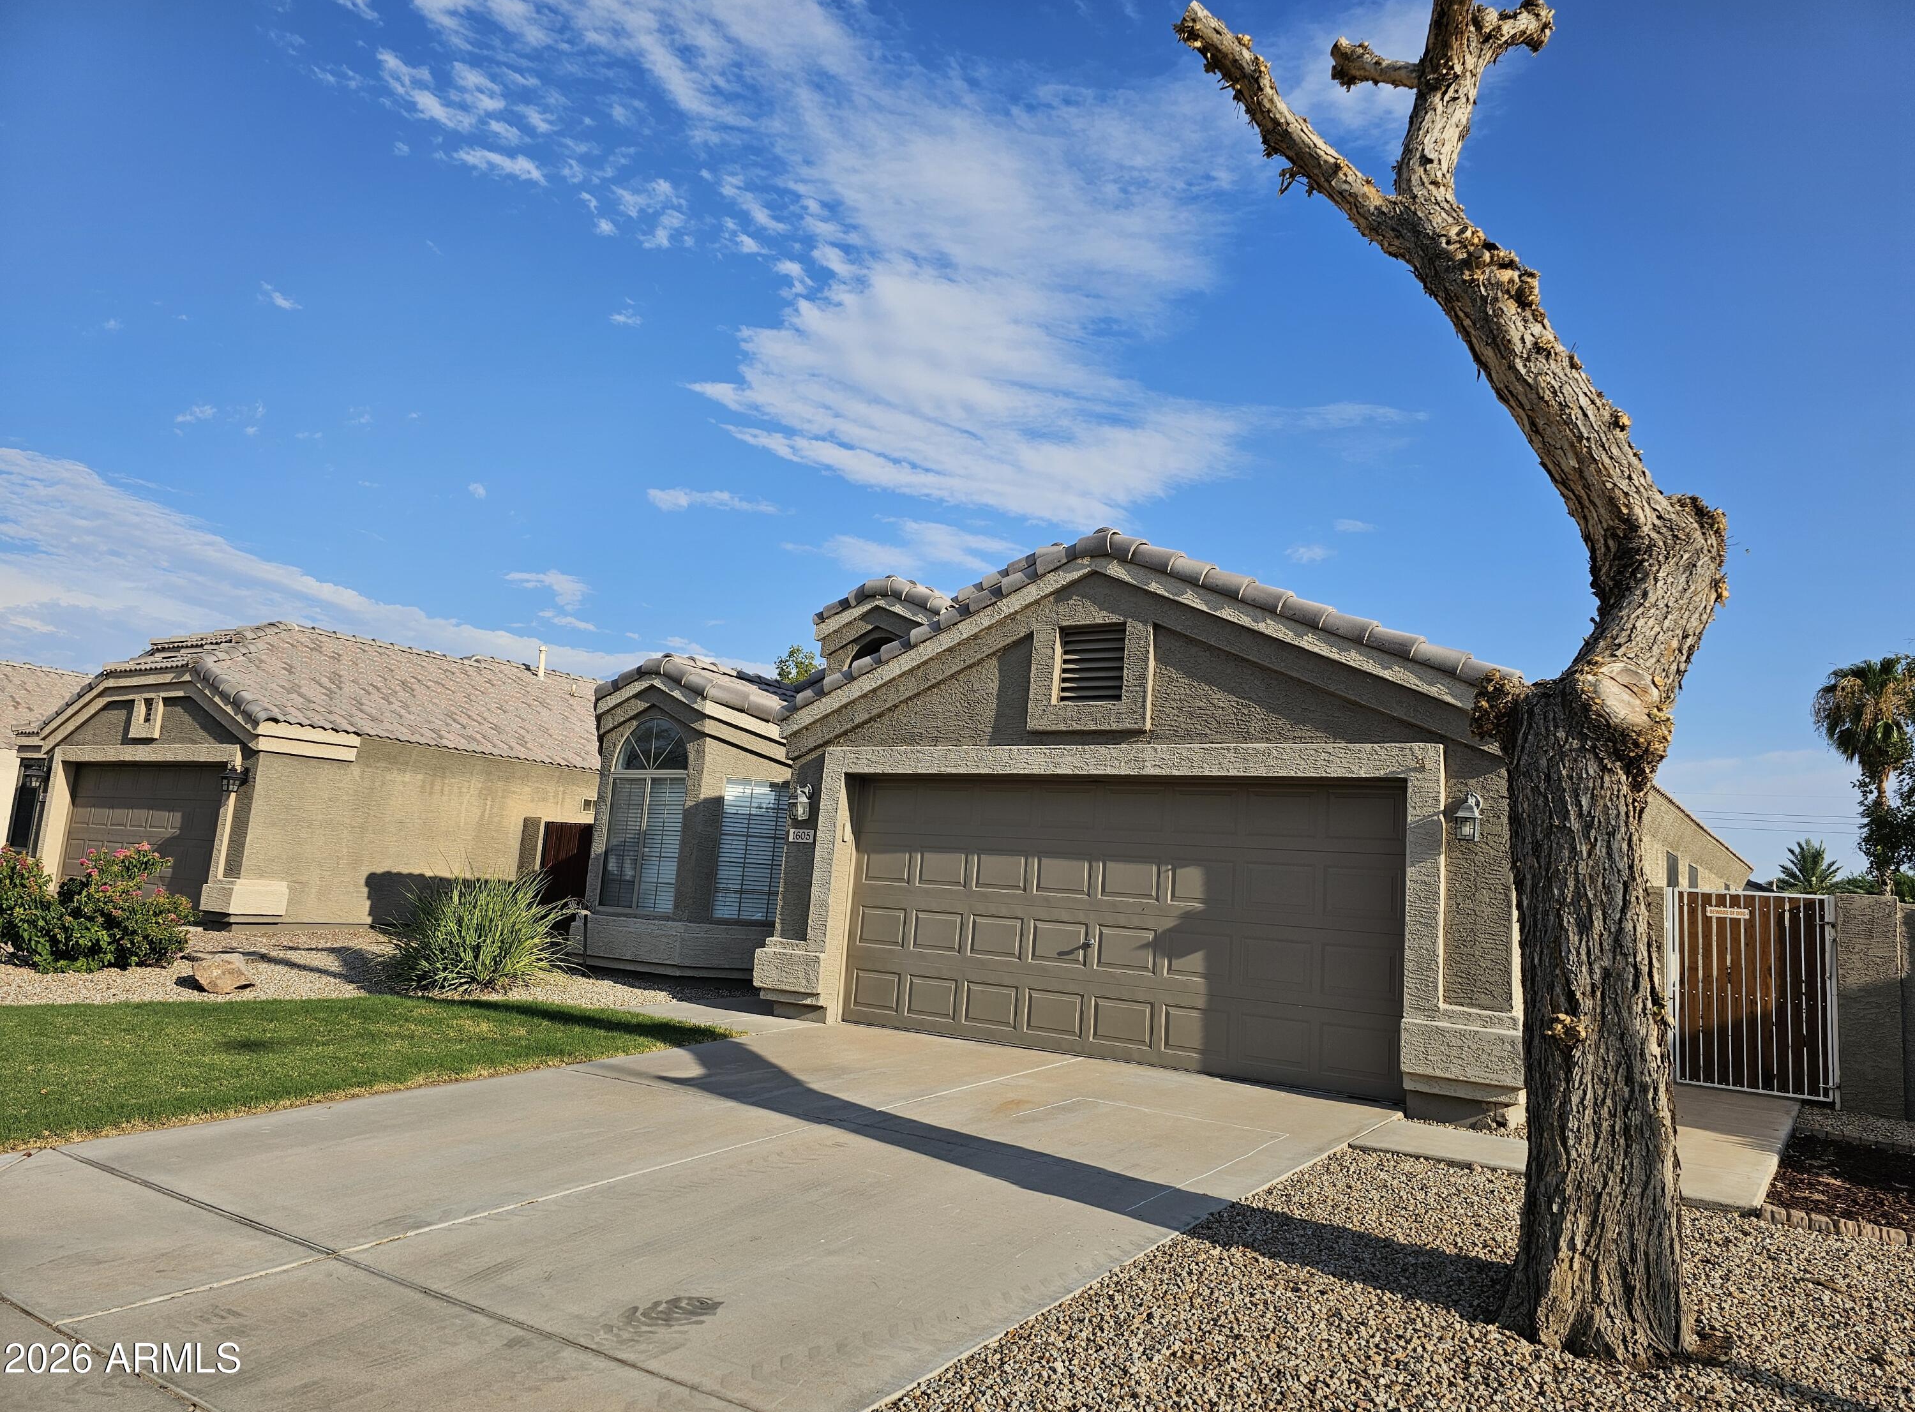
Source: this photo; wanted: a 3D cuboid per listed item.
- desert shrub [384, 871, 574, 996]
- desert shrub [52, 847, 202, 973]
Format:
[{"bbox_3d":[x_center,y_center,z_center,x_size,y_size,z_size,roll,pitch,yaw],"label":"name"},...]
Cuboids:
[{"bbox_3d":[-4.748,2.211,12.600,1.720,1.100,1.600,7,-9,-19],"label":"desert shrub"},{"bbox_3d":[-8.287,2.029,12.700,1.280,1.170,1.200,10,-10,-32],"label":"desert shrub"}]

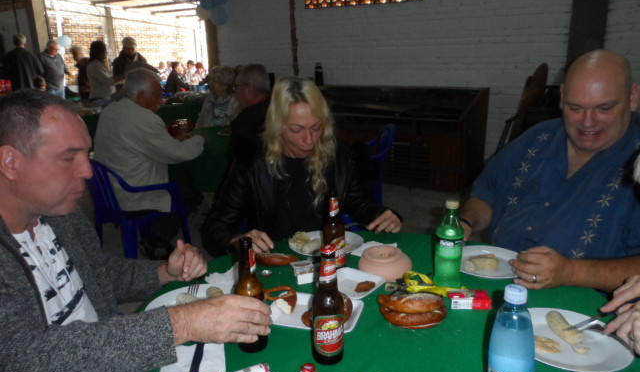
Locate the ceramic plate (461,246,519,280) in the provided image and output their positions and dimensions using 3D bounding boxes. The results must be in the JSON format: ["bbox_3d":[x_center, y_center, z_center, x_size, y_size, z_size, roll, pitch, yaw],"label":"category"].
[{"bbox_3d":[0.478,0.217,1.272,0.232,0.029,0.232,-1,14,0],"label":"ceramic plate"}]

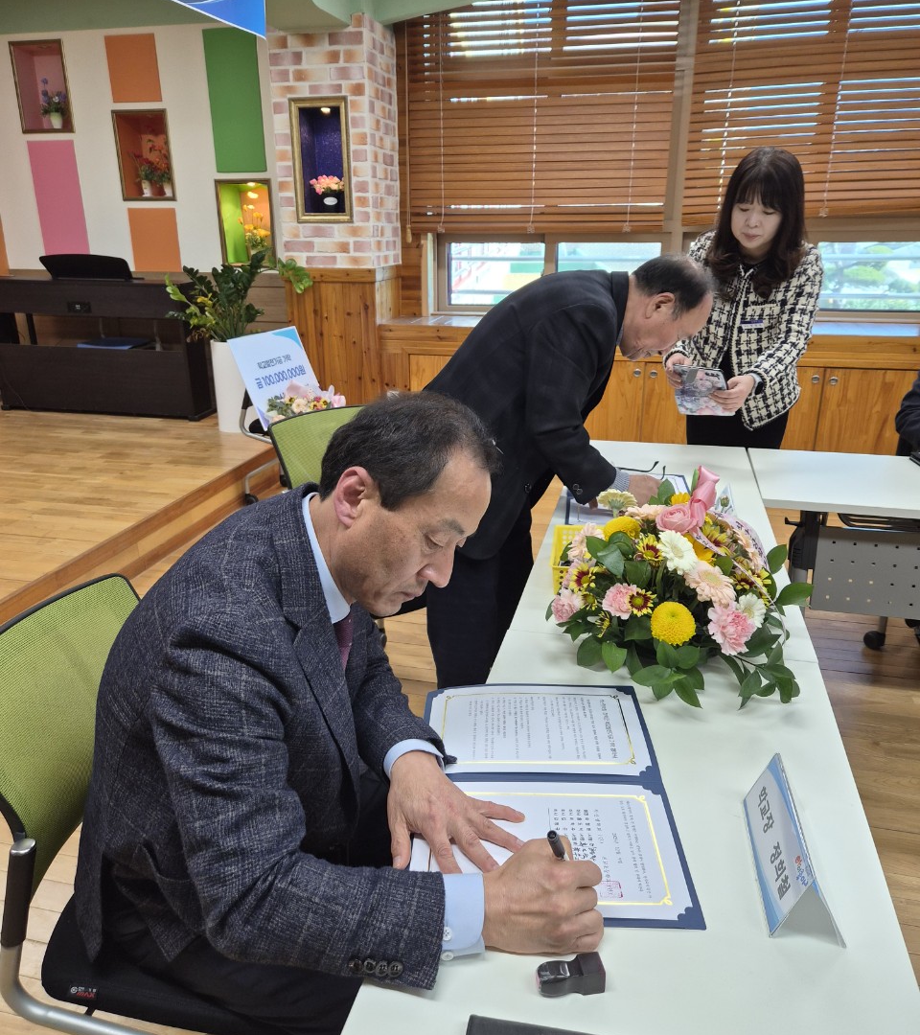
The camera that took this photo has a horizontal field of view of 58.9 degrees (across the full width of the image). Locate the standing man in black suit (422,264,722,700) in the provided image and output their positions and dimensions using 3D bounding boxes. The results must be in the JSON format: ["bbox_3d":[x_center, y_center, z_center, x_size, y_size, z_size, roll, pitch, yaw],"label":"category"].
[{"bbox_3d":[0.227,-0.001,2.158,0.750,1.320,0.520,5,21,13],"label":"standing man in black suit"}]

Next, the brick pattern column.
[{"bbox_3d":[-0.747,-2.249,5.022,0.590,1.340,0.550,4,21,11],"label":"brick pattern column"}]

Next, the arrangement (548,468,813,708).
[{"bbox_3d":[0.351,0.074,1.307,0.400,0.305,0.400,5,21,13],"label":"arrangement"}]

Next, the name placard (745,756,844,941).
[{"bbox_3d":[0.364,0.350,0.888,0.071,0.078,0.207,4,21,10],"label":"name placard"}]

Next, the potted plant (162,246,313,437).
[{"bbox_3d":[-1.273,-1.036,4.770,0.900,1.060,0.800,4,21,11],"label":"potted plant"}]

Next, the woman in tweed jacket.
[{"bbox_3d":[0.864,-0.292,2.552,0.450,1.590,0.450,14,24,33],"label":"woman in tweed jacket"}]

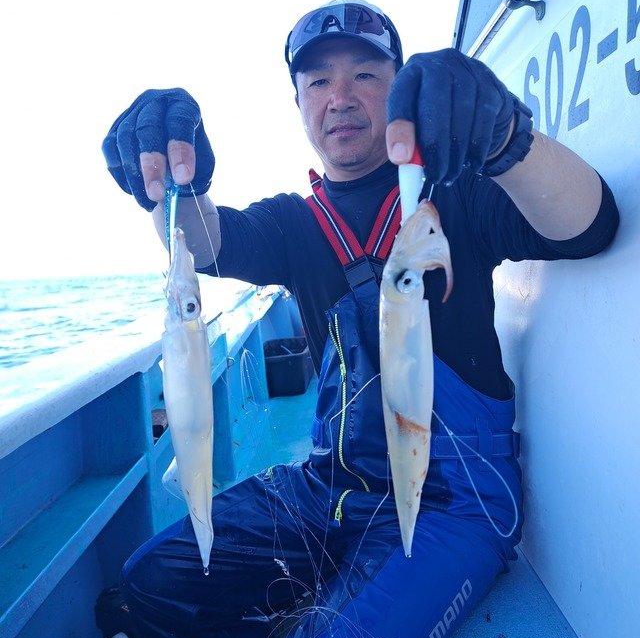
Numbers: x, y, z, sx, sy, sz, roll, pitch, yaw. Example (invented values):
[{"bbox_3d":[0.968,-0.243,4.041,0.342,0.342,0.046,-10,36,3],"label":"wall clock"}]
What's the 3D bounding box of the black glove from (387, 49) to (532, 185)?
[{"bbox_3d":[0.109,-0.158,0.470,0.098,0.100,0.120,-1,5,18],"label":"black glove"}]

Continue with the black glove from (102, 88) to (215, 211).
[{"bbox_3d":[-0.137,-0.142,0.505,0.090,0.100,0.110,-1,5,14],"label":"black glove"}]

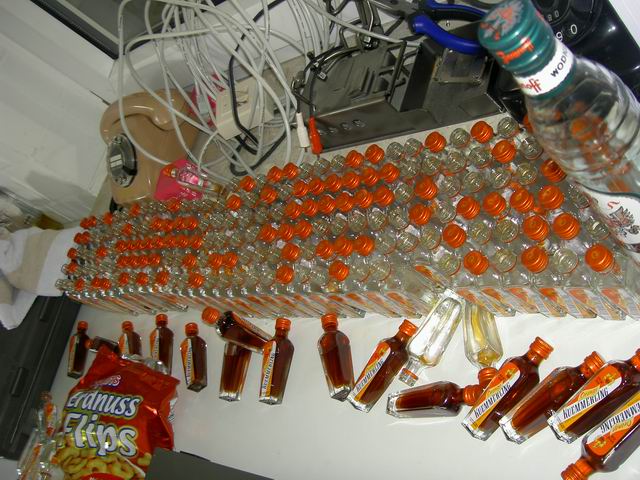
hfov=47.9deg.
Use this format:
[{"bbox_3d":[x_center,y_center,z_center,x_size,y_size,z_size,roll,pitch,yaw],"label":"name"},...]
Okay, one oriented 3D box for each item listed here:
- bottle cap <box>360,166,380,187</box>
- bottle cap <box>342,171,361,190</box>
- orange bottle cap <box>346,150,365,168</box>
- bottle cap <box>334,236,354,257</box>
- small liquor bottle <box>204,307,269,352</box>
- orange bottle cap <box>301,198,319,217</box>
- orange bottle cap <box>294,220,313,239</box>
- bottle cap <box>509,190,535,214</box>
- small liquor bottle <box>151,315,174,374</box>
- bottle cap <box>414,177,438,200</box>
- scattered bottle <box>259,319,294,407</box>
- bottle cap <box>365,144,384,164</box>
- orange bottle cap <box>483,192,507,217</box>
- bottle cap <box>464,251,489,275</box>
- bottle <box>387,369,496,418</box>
[{"bbox_3d":[0.047,-0.058,0.672,0.016,0.010,0.016,-5,64,46],"label":"bottle cap"},{"bbox_3d":[0.034,-0.064,0.779,0.018,0.012,0.018,-26,46,31],"label":"bottle cap"},{"bbox_3d":[0.039,-0.088,0.792,0.018,0.012,0.018,-26,46,31],"label":"orange bottle cap"},{"bbox_3d":[0.022,0.006,0.660,0.016,0.010,0.016,-5,64,46],"label":"bottle cap"},{"bbox_3d":[-0.093,0.107,0.848,0.025,0.098,0.025,-47,40,13],"label":"small liquor bottle"},{"bbox_3d":[-0.010,-0.033,0.750,0.018,0.010,0.018,-26,46,31],"label":"orange bottle cap"},{"bbox_3d":[-0.017,-0.011,0.740,0.018,0.010,0.018,-26,46,31],"label":"orange bottle cap"},{"bbox_3d":[0.161,-0.031,0.573,0.018,0.010,0.018,-6,58,43],"label":"bottle cap"},{"bbox_3d":[-0.223,0.148,1.016,0.026,0.026,0.096,-33,45,25],"label":"small liquor bottle"},{"bbox_3d":[0.103,-0.050,0.697,0.018,0.012,0.018,-6,59,44],"label":"bottle cap"},{"bbox_3d":[-0.047,0.131,0.796,0.024,0.024,0.093,-19,50,37],"label":"scattered bottle"},{"bbox_3d":[0.059,-0.092,0.774,0.018,0.012,0.018,-6,59,44],"label":"bottle cap"},{"bbox_3d":[0.144,-0.029,0.594,0.018,0.011,0.018,-6,59,44],"label":"orange bottle cap"},{"bbox_3d":[0.124,0.018,0.573,0.018,0.010,0.018,-6,58,43],"label":"bottle cap"},{"bbox_3d":[0.107,0.147,0.668,0.098,0.025,0.025,-17,53,41],"label":"bottle"}]

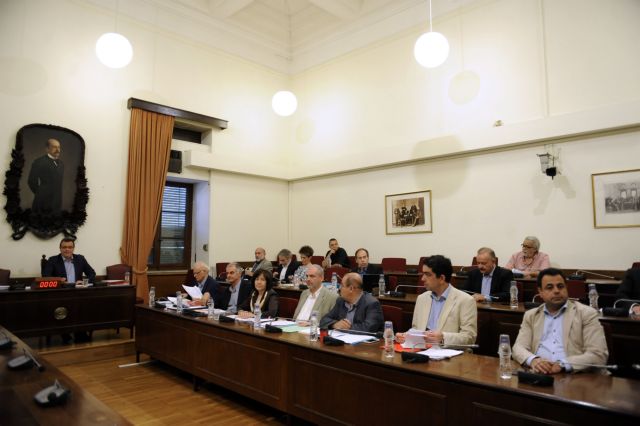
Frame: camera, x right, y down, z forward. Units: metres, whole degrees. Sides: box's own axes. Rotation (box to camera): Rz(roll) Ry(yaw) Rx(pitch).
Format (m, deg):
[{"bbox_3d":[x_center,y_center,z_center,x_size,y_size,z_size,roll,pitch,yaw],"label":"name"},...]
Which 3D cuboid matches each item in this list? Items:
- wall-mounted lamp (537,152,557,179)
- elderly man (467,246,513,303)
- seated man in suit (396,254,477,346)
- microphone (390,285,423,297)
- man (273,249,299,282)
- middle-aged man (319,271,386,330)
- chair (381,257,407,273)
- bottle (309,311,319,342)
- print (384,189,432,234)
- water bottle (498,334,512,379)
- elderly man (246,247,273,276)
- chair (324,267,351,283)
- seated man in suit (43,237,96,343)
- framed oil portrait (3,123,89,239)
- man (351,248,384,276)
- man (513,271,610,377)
[{"bbox_3d":[3.065,-0.636,5.770,0.200,0.368,0.270,-4,-6,44],"label":"wall-mounted lamp"},{"bbox_3d":[1.578,0.949,3.993,0.560,1.250,0.750,-5,-8,39],"label":"elderly man"},{"bbox_3d":[0.828,0.984,3.127,0.570,1.355,0.740,-4,-6,39],"label":"seated man in suit"},{"bbox_3d":[0.991,0.847,4.643,0.440,0.115,0.160,0,-5,-1],"label":"microphone"},{"bbox_3d":[-0.534,1.118,5.825,0.540,1.250,0.750,-5,-8,40],"label":"man"},{"bbox_3d":[0.244,1.115,3.677,0.620,1.195,0.760,-4,-6,36],"label":"middle-aged man"},{"bbox_3d":[1.051,1.169,6.785,0.450,0.876,0.540,-4,-6,44],"label":"chair"},{"bbox_3d":[-0.051,0.878,3.306,0.073,0.238,0.073,0,-5,0],"label":"bottle"},{"bbox_3d":[1.552,0.009,7.409,0.940,0.715,0.030,-5,-6,44],"label":"print"},{"bbox_3d":[0.987,0.762,2.278,0.066,0.228,0.066,-4,-6,44],"label":"water bottle"},{"bbox_3d":[-1.057,1.188,7.042,0.760,1.260,0.550,4,-6,-41],"label":"elderly man"},{"bbox_3d":[0.071,1.234,5.920,0.520,0.965,0.560,-5,-6,44],"label":"chair"},{"bbox_3d":[-3.233,0.981,5.453,0.660,1.330,0.750,4,-7,-35],"label":"seated man in suit"},{"bbox_3d":[-3.903,-0.434,6.129,0.120,1.642,1.040,-4,-6,44],"label":"framed oil portrait"},{"bbox_3d":[0.549,1.074,5.478,0.570,1.230,0.760,-4,-6,40],"label":"man"},{"bbox_3d":[1.293,0.959,2.412,0.570,1.265,0.740,-4,-6,44],"label":"man"}]

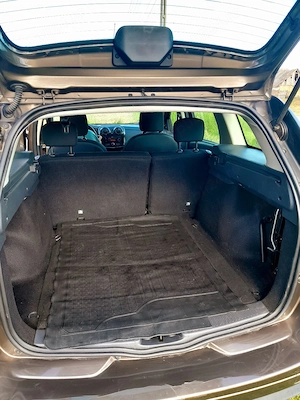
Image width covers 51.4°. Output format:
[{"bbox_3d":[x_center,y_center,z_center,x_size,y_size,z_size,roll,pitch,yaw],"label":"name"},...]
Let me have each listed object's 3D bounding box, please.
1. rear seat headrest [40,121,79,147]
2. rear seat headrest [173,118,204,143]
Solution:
[{"bbox_3d":[-0.583,-0.423,2.028,0.225,0.160,0.105,-4,28,-11],"label":"rear seat headrest"},{"bbox_3d":[0.276,-0.490,2.200,0.225,0.160,0.105,-4,28,-11],"label":"rear seat headrest"}]

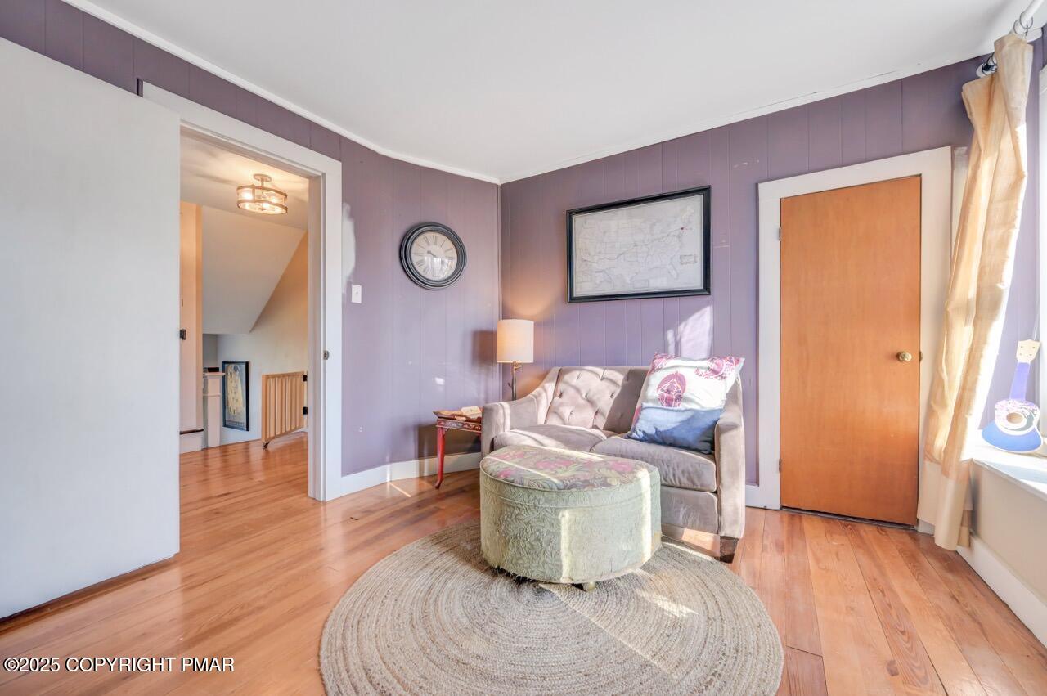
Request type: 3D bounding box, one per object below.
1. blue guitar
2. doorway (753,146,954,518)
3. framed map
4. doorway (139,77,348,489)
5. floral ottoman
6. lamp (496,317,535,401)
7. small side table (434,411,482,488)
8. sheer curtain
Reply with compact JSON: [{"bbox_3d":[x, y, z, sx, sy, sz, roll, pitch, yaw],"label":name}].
[{"bbox_3d":[2.290,0.230,1.890,0.190,0.550,0.065,10,-3,34],"label":"blue guitar"},{"bbox_3d":[1.795,-0.025,2.270,0.830,1.950,0.110,0,0,30],"label":"doorway"},{"bbox_3d":[0.755,-0.685,2.831,0.990,0.690,0.035,0,0,30],"label":"framed map"},{"bbox_3d":[-1.500,-0.120,2.255,0.160,2.140,0.950,0,0,34],"label":"doorway"},{"bbox_3d":[0.167,0.730,1.850,0.760,0.420,0.570,0,0,30],"label":"floral ottoman"},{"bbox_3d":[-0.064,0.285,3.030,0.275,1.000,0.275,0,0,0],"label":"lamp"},{"bbox_3d":[-0.310,0.685,2.850,0.420,0.530,0.480,0,0,30],"label":"small side table"},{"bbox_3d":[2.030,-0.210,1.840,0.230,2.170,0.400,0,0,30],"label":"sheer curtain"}]

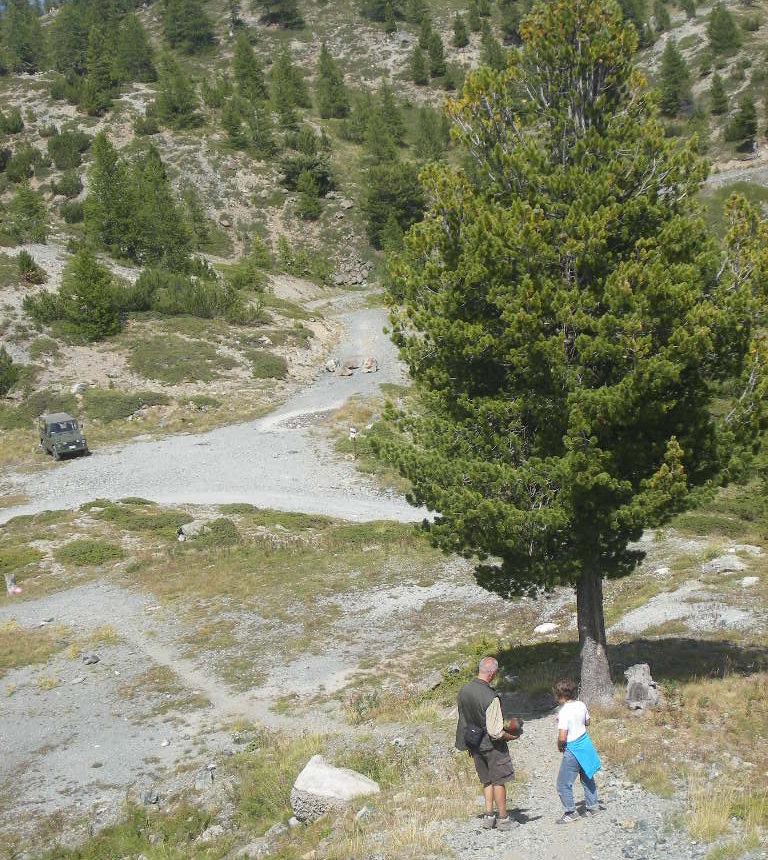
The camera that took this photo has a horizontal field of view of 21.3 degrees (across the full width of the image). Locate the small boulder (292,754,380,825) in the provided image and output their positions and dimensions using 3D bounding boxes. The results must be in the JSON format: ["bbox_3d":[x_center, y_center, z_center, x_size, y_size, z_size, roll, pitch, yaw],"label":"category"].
[{"bbox_3d":[-0.498,3.747,21.300,0.920,0.540,0.680,0,11,0],"label":"small boulder"}]

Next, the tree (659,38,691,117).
[{"bbox_3d":[27.021,-32.828,190.000,3.000,7.100,3.000,0,11,0],"label":"tree"}]

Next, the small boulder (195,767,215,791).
[{"bbox_3d":[-2.066,4.012,23.500,0.240,0.210,0.220,0,11,0],"label":"small boulder"}]

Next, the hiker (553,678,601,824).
[{"bbox_3d":[1.990,3.324,21.100,0.400,1.530,0.480,10,15,42],"label":"hiker"}]

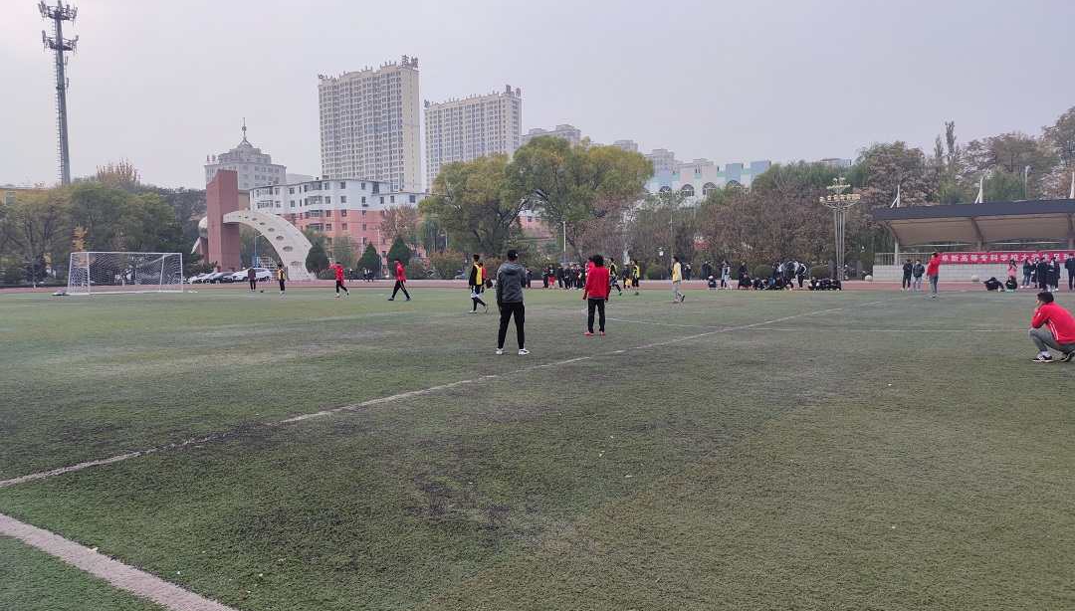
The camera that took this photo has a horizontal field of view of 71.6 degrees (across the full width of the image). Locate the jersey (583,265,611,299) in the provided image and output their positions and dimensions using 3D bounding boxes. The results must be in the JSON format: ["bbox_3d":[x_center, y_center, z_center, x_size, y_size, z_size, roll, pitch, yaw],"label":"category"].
[{"bbox_3d":[1.297,-0.480,15.999,0.570,0.705,0.320,-1,3,-5],"label":"jersey"}]

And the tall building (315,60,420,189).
[{"bbox_3d":[-84.952,-67.786,379.096,60.000,98.566,13.500,1,4,34],"label":"tall building"}]

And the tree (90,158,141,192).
[{"bbox_3d":[-58.673,-11.894,104.447,7.200,16.925,7.000,-1,3,0],"label":"tree"}]

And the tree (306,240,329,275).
[{"bbox_3d":[-29.219,-6.148,99.000,3.170,5.290,3.170,-1,3,0],"label":"tree"}]

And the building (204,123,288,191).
[{"bbox_3d":[-111.810,-41.778,288.015,31.000,57.675,27.000,-2,3,-17],"label":"building"}]

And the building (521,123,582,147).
[{"bbox_3d":[7.779,-67.678,466.000,36.000,89.300,16.500,1,3,31],"label":"building"}]

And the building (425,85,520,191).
[{"bbox_3d":[-37.918,-72.256,440.984,60.000,99.097,13.500,1,4,34],"label":"building"}]

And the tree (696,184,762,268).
[{"bbox_3d":[15.628,-5.940,60.776,5.500,7.626,5.300,-1,3,0],"label":"tree"}]

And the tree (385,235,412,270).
[{"bbox_3d":[-18.510,-6.412,99.000,3.570,5.950,3.570,-1,3,0],"label":"tree"}]

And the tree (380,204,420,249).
[{"bbox_3d":[-17.810,-8.477,97.663,5.200,9.596,5.000,-1,3,0],"label":"tree"}]

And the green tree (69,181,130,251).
[{"bbox_3d":[-47.704,-7.843,81.000,6.810,11.250,6.810,-1,3,0],"label":"green tree"}]

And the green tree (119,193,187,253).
[{"bbox_3d":[-43.760,-7.634,85.000,7.720,10.270,7.720,-1,3,0],"label":"green tree"}]

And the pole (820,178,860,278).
[{"bbox_3d":[25.738,-6.504,63.500,3.560,8.790,3.560,-1,3,0],"label":"pole"}]

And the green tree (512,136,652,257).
[{"bbox_3d":[4.637,-9.999,76.564,13.500,14.303,13.000,-1,3,0],"label":"green tree"}]

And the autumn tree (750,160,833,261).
[{"bbox_3d":[25.491,-8.438,75.000,8.410,11.670,8.410,-1,3,0],"label":"autumn tree"}]

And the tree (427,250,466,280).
[{"bbox_3d":[-8.994,-3.999,73.884,3.900,3.046,3.600,-1,3,0],"label":"tree"}]

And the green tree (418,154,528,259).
[{"bbox_3d":[-8.355,-11.594,97.000,14.250,16.320,14.250,-1,3,0],"label":"green tree"}]

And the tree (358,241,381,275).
[{"bbox_3d":[-22.245,-6.016,99.000,3.110,5.160,3.110,-1,3,0],"label":"tree"}]

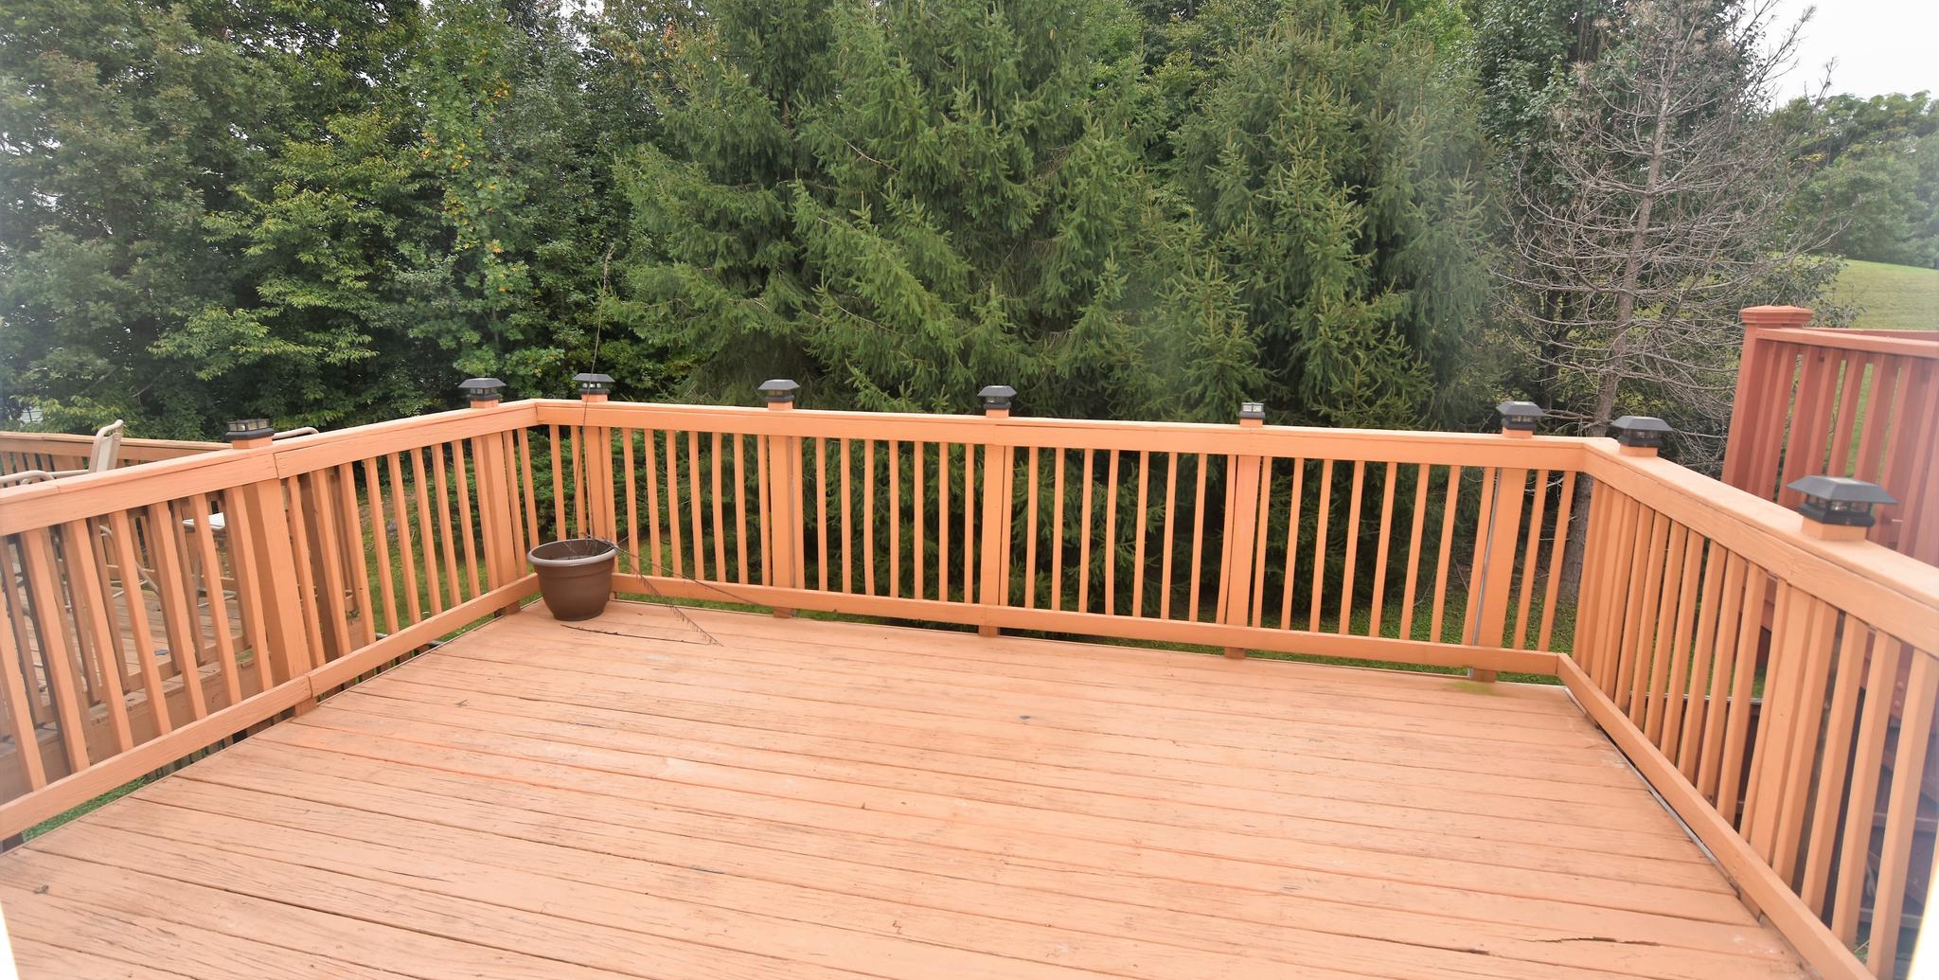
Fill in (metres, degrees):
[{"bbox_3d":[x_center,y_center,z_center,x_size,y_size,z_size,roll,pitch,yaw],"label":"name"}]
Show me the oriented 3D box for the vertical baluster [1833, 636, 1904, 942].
[{"bbox_3d":[1.913,0.627,1.839,0.036,0.771,0.036,-1,12,17],"label":"vertical baluster"}]

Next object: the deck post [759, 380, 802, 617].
[{"bbox_3d":[-0.923,0.060,4.276,0.140,1.174,0.140,3,13,13],"label":"deck post"}]

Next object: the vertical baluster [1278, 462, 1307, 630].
[{"bbox_3d":[1.398,0.241,3.734,0.038,0.820,0.038,3,13,13],"label":"vertical baluster"}]

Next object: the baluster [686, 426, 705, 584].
[{"bbox_3d":[-1.324,0.079,4.165,0.036,0.769,0.036,3,13,12],"label":"baluster"}]

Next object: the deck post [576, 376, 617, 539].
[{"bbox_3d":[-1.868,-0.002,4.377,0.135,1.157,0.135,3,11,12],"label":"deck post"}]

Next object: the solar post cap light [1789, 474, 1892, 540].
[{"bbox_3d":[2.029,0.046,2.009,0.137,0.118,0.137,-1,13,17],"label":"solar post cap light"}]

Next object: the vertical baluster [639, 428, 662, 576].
[{"bbox_3d":[-1.621,0.070,4.420,0.038,0.820,0.038,3,13,13],"label":"vertical baluster"}]

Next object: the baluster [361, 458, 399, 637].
[{"bbox_3d":[-2.505,0.238,3.679,0.038,0.820,0.038,3,13,13],"label":"baluster"}]

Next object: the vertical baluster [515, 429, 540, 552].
[{"bbox_3d":[-2.303,0.044,4.521,0.038,0.820,0.038,3,13,13],"label":"vertical baluster"}]

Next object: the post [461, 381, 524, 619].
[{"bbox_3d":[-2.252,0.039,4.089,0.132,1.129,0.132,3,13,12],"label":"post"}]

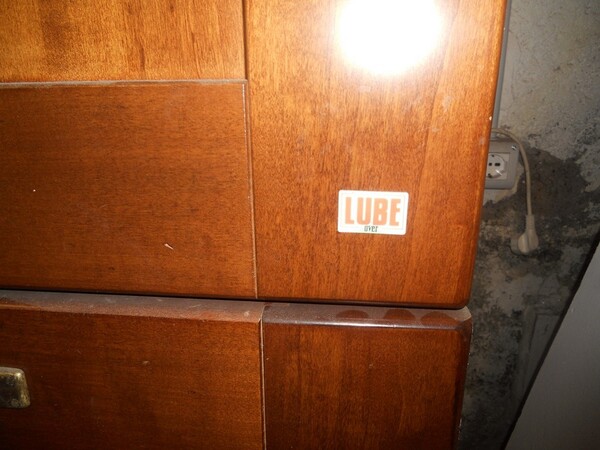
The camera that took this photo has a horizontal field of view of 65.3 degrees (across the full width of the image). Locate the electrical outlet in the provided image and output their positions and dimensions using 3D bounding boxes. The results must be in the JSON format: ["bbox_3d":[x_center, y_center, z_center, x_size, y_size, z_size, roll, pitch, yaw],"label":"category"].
[{"bbox_3d":[0.327,-0.106,0.801,0.078,0.080,0.038,1,18,5],"label":"electrical outlet"}]

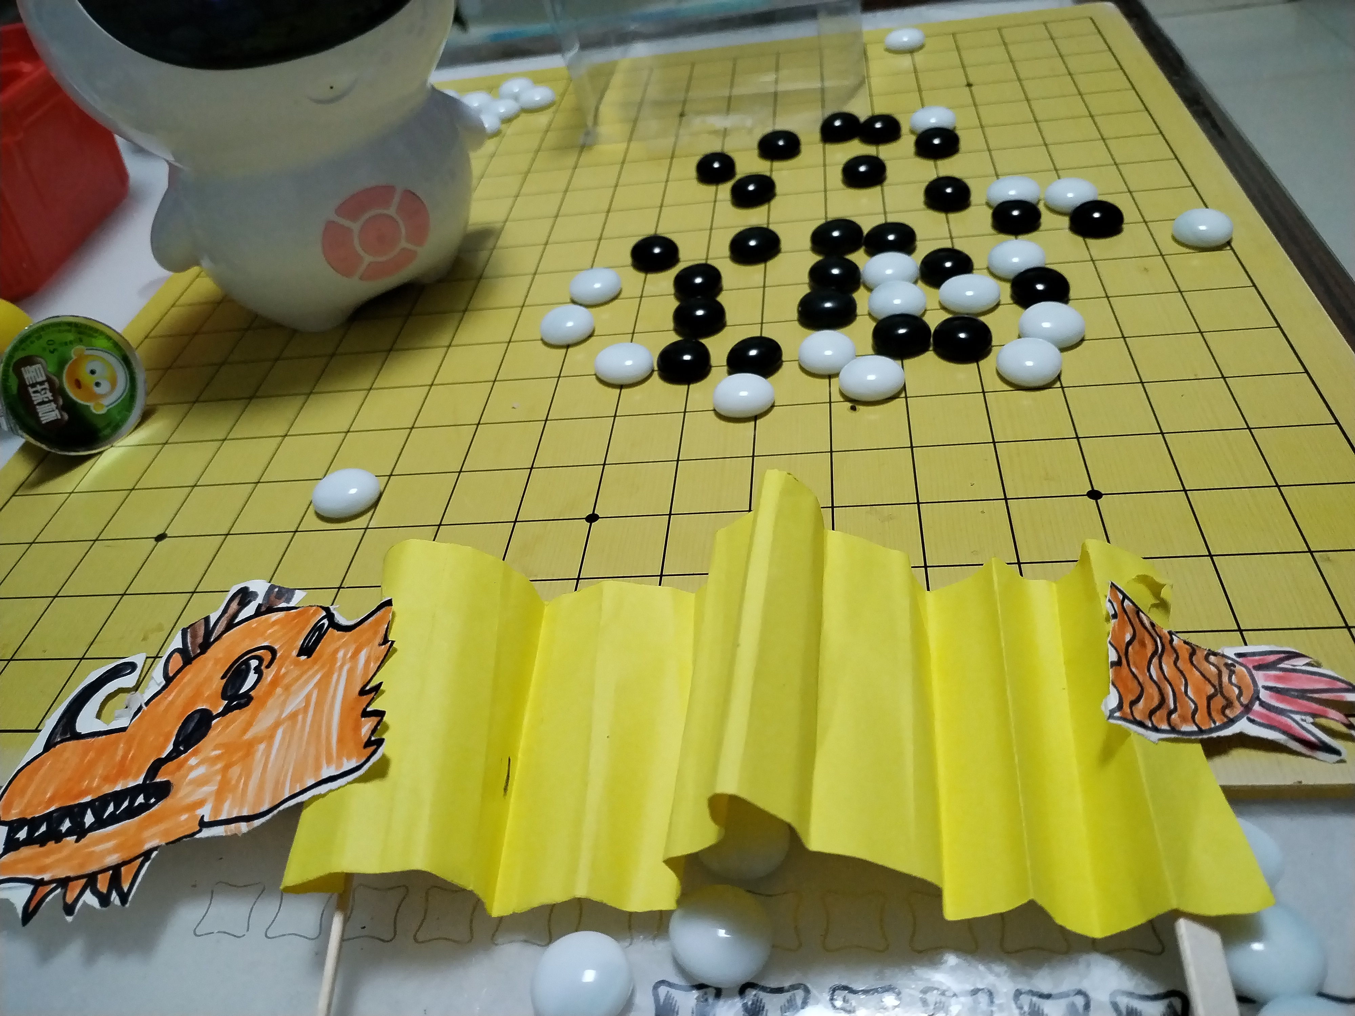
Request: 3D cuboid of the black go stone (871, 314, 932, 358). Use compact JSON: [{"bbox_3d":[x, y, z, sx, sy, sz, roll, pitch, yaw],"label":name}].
[{"bbox_3d":[0.074,-0.057,0.337,0.020,0.010,0.020,-3,43,10],"label":"black go stone"}]

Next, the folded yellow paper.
[{"bbox_3d":[0.013,0.037,0.216,0.197,0.046,0.085,-3,43,9],"label":"folded yellow paper"}]

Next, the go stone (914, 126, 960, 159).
[{"bbox_3d":[0.111,-0.156,0.433,0.018,0.010,0.018,-3,43,10],"label":"go stone"}]

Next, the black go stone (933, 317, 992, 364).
[{"bbox_3d":[0.091,-0.055,0.325,0.019,0.010,0.019,-3,43,10],"label":"black go stone"}]

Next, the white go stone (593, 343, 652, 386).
[{"bbox_3d":[-0.018,-0.049,0.343,0.020,0.010,0.020,-3,43,10],"label":"white go stone"}]

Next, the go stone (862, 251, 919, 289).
[{"bbox_3d":[0.076,-0.085,0.362,0.020,0.009,0.020,-3,43,10],"label":"go stone"}]

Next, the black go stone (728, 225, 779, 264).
[{"bbox_3d":[0.030,-0.102,0.396,0.020,0.010,0.020,-3,43,10],"label":"black go stone"}]

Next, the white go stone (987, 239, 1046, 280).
[{"bbox_3d":[0.120,-0.089,0.362,0.020,0.010,0.020,-3,43,10],"label":"white go stone"}]

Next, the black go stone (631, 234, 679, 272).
[{"bbox_3d":[-0.009,-0.100,0.397,0.019,0.010,0.019,-3,43,10],"label":"black go stone"}]

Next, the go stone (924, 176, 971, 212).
[{"bbox_3d":[0.105,-0.123,0.397,0.019,0.010,0.019,-3,43,10],"label":"go stone"}]

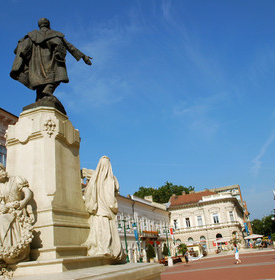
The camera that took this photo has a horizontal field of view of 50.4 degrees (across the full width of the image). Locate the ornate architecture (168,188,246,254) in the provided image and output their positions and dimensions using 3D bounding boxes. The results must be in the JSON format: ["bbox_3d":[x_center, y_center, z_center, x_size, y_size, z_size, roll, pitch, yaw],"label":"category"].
[{"bbox_3d":[17.684,19.639,70.555,17.500,14.500,14.000,-13,-22,18],"label":"ornate architecture"}]

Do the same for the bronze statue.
[{"bbox_3d":[-2.519,-2.122,7.999,2.100,3.150,1.500,-9,-21,7],"label":"bronze statue"}]

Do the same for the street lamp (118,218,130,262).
[{"bbox_3d":[-1.202,9.290,27.000,1.300,3.900,1.300,-13,-22,18],"label":"street lamp"}]

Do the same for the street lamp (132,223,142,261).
[{"bbox_3d":[-0.134,13.685,39.000,1.000,5.600,0.900,-13,-22,18],"label":"street lamp"}]

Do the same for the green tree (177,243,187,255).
[{"bbox_3d":[6.162,14.899,40.000,1.500,1.900,1.500,-13,-22,18],"label":"green tree"}]

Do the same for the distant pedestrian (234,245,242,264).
[{"bbox_3d":[8.901,10.174,26.000,0.650,1.660,0.500,-10,-22,11],"label":"distant pedestrian"}]

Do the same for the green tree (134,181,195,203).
[{"bbox_3d":[8.983,21.886,87.443,18.000,20.000,16.000,-13,-22,18],"label":"green tree"}]

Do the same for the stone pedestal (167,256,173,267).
[{"bbox_3d":[4.011,14.766,35.500,0.700,1.200,0.700,-13,-22,18],"label":"stone pedestal"}]

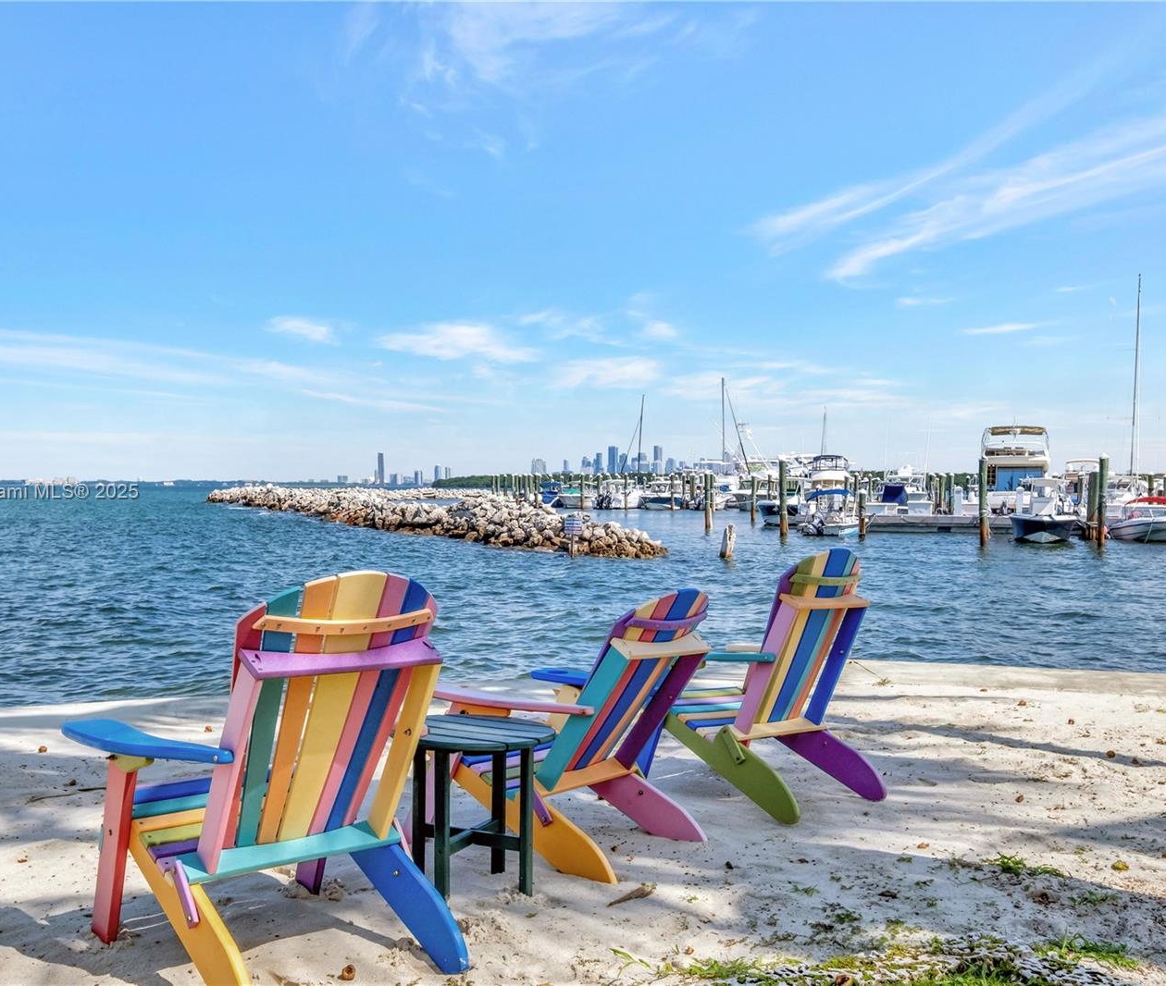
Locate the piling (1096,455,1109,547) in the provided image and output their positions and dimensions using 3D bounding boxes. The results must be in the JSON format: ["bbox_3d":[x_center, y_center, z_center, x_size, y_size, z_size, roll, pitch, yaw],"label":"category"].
[{"bbox_3d":[17.072,0.279,35.059,0.310,3.084,0.310,0,0,0],"label":"piling"}]

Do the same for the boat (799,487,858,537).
[{"bbox_3d":[10.208,0.837,43.797,1.900,2.150,5.200,0,0,25],"label":"boat"}]

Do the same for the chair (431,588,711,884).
[{"bbox_3d":[-0.039,0.762,3.704,0.877,0.994,0.805,6,0,37],"label":"chair"}]

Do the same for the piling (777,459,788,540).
[{"bbox_3d":[7.635,0.176,40.735,0.300,3.140,0.300,0,0,0],"label":"piling"}]

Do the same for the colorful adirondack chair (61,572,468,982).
[{"bbox_3d":[-0.773,0.684,2.735,0.805,0.994,0.877,2,-3,-42],"label":"colorful adirondack chair"}]

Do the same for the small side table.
[{"bbox_3d":[-0.348,0.965,3.291,0.496,0.471,0.496,2,-2,-22],"label":"small side table"}]

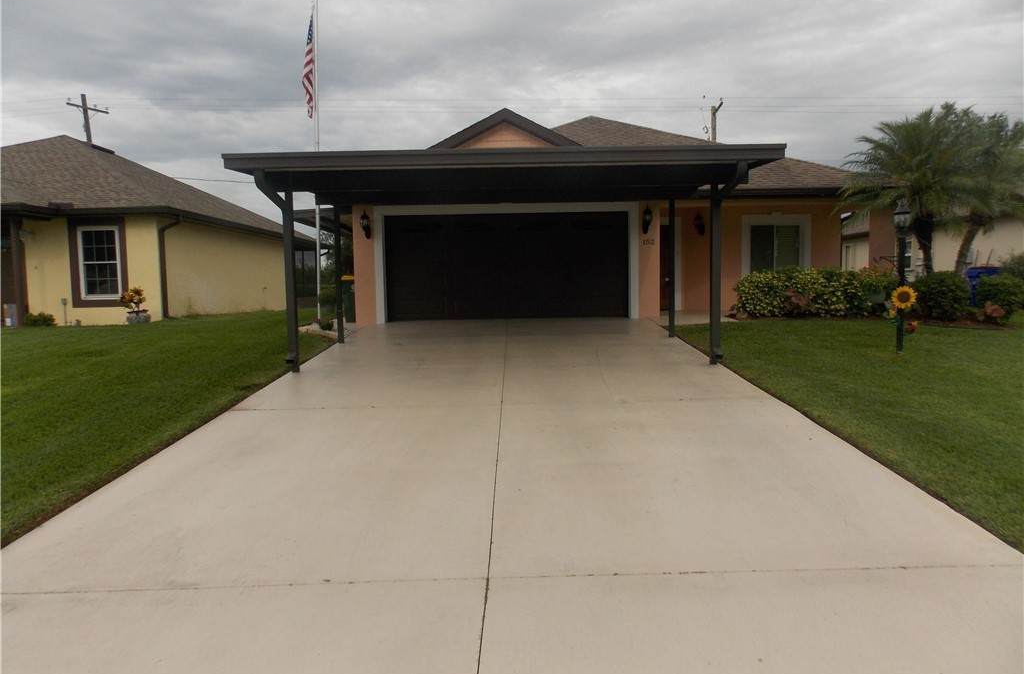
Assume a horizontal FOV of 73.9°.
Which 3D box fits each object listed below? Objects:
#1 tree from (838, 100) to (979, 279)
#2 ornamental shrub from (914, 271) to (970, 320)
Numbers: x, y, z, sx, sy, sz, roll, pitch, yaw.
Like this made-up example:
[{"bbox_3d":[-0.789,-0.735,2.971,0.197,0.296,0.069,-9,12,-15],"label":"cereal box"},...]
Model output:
[{"bbox_3d":[8.159,-2.592,14.004,2.550,4.227,2.550,-1,4,0],"label":"tree"},{"bbox_3d":[8.175,-0.771,12.950,1.000,0.950,1.000,-1,4,0],"label":"ornamental shrub"}]

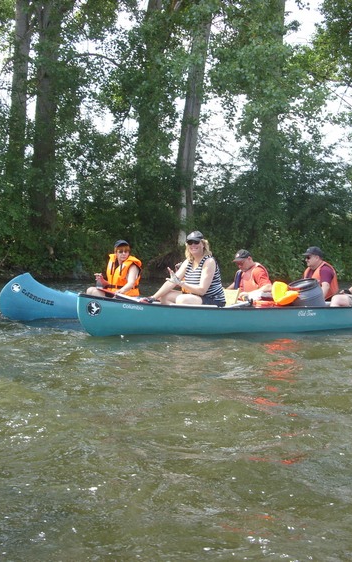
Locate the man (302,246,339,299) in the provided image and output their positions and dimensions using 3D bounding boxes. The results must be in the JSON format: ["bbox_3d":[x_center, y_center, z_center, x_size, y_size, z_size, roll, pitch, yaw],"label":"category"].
[{"bbox_3d":[1.860,0.030,10.750,0.680,0.970,0.540,0,1,-16],"label":"man"}]

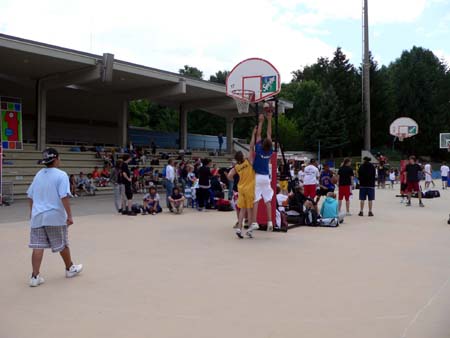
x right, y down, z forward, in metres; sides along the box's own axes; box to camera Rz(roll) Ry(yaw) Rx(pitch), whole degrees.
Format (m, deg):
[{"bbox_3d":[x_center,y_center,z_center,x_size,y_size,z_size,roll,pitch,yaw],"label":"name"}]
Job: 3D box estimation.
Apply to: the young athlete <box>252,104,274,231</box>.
[{"bbox_3d":[0.790,0.000,9.600,0.470,2.530,0.500,0,0,-8],"label":"young athlete"}]

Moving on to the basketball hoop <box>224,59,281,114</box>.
[{"bbox_3d":[0.455,-1.800,10.020,1.370,1.260,0.660,0,0,31],"label":"basketball hoop"}]

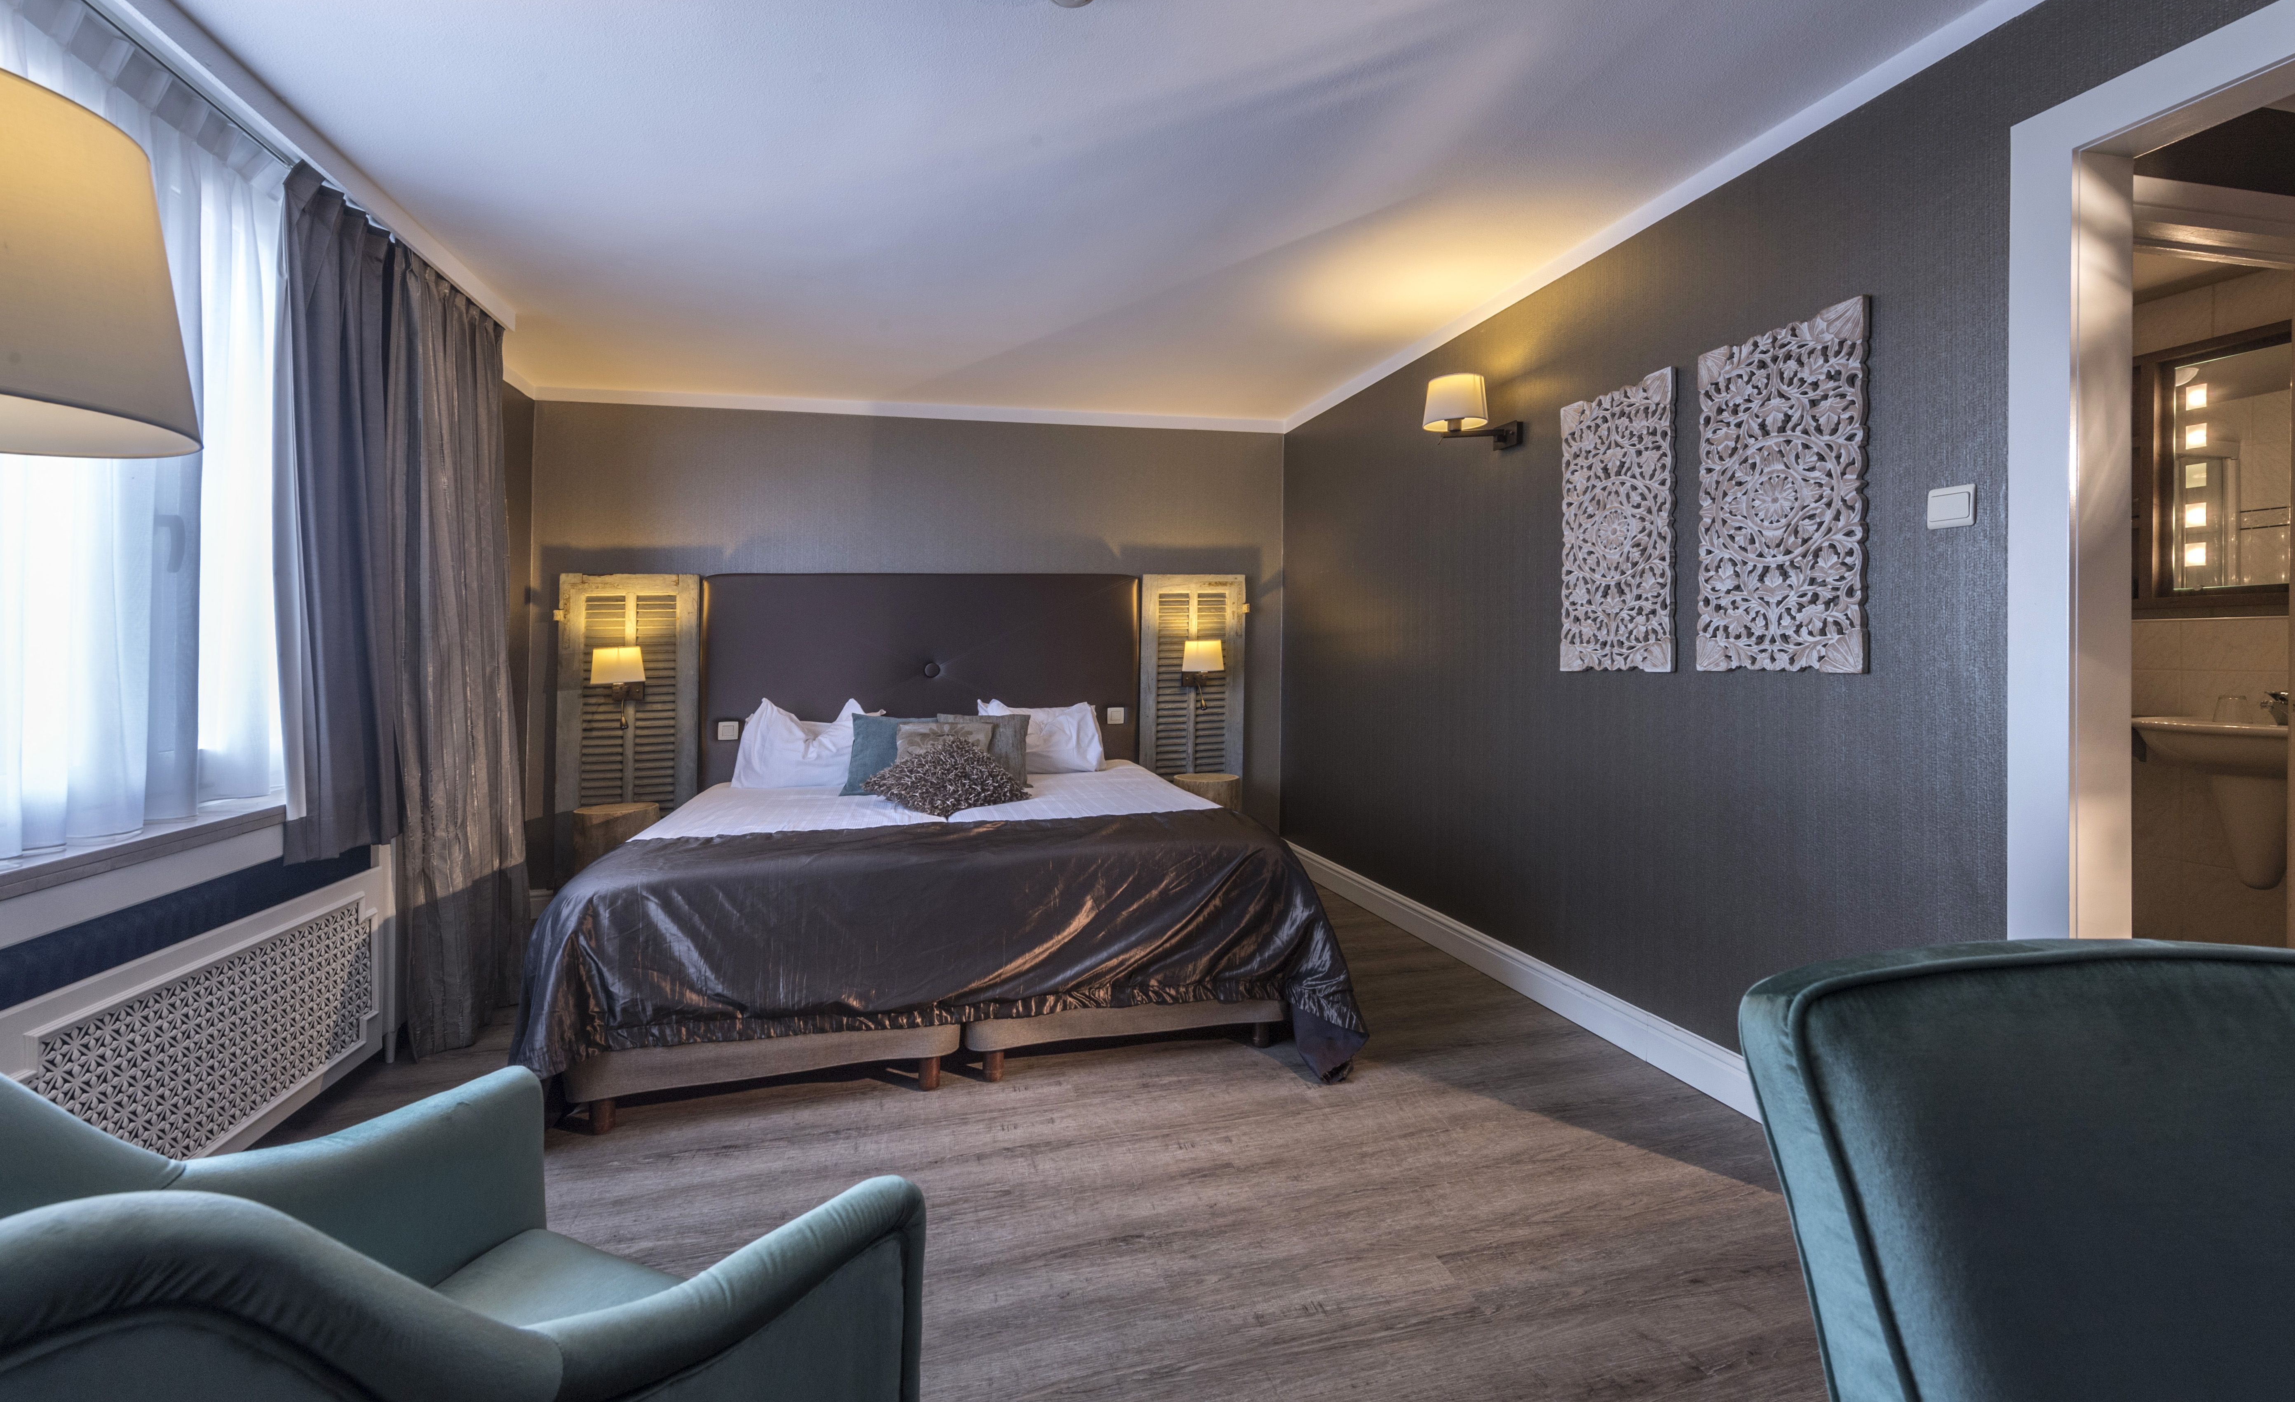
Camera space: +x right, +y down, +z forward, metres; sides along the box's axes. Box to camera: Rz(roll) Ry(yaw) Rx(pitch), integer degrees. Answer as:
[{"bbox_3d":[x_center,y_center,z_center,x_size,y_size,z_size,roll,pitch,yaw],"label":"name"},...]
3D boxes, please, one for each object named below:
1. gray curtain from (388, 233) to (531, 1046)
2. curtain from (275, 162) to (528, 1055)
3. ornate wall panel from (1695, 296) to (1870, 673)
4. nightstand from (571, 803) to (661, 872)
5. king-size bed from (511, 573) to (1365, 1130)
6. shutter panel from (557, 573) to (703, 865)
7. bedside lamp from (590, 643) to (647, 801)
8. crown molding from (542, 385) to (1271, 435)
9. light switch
[{"bbox_3d":[-2.024,-0.106,2.665,0.140,2.160,0.600,-1,2,-15],"label":"gray curtain"},{"bbox_3d":[-2.099,-0.109,2.633,0.200,2.280,1.000,-1,2,-15],"label":"curtain"},{"bbox_3d":[1.479,-0.478,2.118,0.030,0.805,0.415,-1,2,-15],"label":"ornate wall panel"},{"bbox_3d":[-2.230,0.741,3.765,0.370,0.540,0.360,-1,2,-15],"label":"nightstand"},{"bbox_3d":[-0.707,0.214,3.243,2.070,1.500,2.150,-1,2,-15],"label":"king-size bed"},{"bbox_3d":[-2.232,0.189,3.850,0.550,1.480,0.050,-1,0,-15],"label":"shutter panel"},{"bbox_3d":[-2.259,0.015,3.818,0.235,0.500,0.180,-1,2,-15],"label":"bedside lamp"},{"bbox_3d":[-0.946,-1.385,4.278,3.500,0.055,0.055,-2,3,-15],"label":"crown molding"},{"bbox_3d":[1.587,-0.383,1.762,0.014,0.081,0.081,-1,2,-15],"label":"light switch"}]

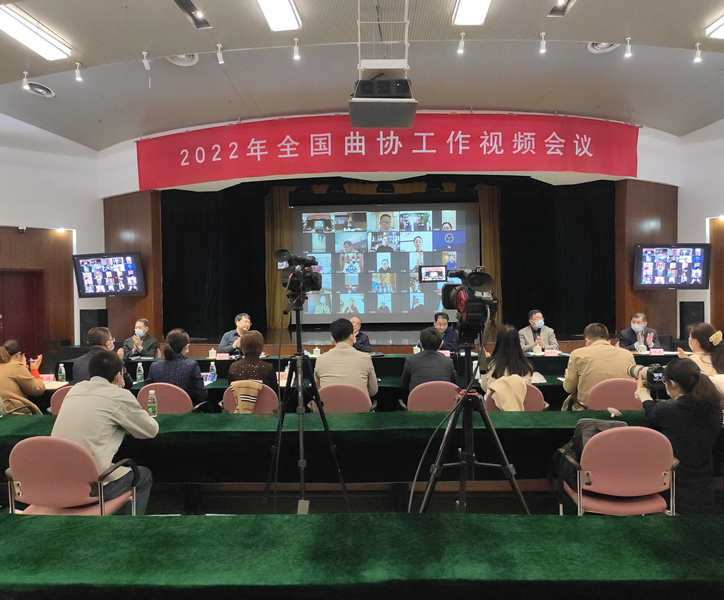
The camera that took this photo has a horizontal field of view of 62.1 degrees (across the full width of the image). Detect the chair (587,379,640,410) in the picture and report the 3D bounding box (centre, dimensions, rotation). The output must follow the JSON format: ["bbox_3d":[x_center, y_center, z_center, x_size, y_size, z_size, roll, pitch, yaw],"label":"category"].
[{"bbox_3d":[1.897,1.049,4.740,0.560,0.880,0.570,-1,1,2],"label":"chair"}]

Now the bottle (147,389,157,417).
[{"bbox_3d":[-1.436,0.708,4.120,0.064,0.187,0.064,-1,1,0],"label":"bottle"}]

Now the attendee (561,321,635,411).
[{"bbox_3d":[1.868,0.832,4.850,0.570,1.290,0.780,-1,1,2],"label":"attendee"}]

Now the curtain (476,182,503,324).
[{"bbox_3d":[2.844,-0.967,13.300,0.580,3.200,0.220,-1,0,2],"label":"curtain"}]

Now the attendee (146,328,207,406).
[{"bbox_3d":[-1.445,0.851,4.680,0.500,1.260,0.700,-1,0,10],"label":"attendee"}]

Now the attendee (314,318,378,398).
[{"bbox_3d":[-0.125,0.852,5.100,0.530,1.340,0.750,-1,1,3],"label":"attendee"}]

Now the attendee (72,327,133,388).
[{"bbox_3d":[-2.079,0.849,4.760,0.530,1.280,0.700,-1,0,21],"label":"attendee"}]

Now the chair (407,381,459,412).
[{"bbox_3d":[0.591,1.081,5.030,0.550,0.870,0.570,-1,1,2],"label":"chair"}]

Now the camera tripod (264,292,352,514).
[{"bbox_3d":[-0.246,0.720,3.050,0.620,1.510,0.570,-1,0,2],"label":"camera tripod"}]

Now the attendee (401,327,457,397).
[{"bbox_3d":[0.525,0.846,4.930,0.500,1.290,0.780,-1,1,2],"label":"attendee"}]

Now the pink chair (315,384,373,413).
[{"bbox_3d":[-0.158,1.070,4.860,0.560,0.870,0.570,-1,1,2],"label":"pink chair"}]

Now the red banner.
[{"bbox_3d":[0.407,-2.278,9.600,8.300,0.850,1.150,-1,1,2],"label":"red banner"}]

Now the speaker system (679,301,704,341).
[{"bbox_3d":[5.639,0.360,10.300,0.330,0.650,0.380,0,1,18],"label":"speaker system"}]

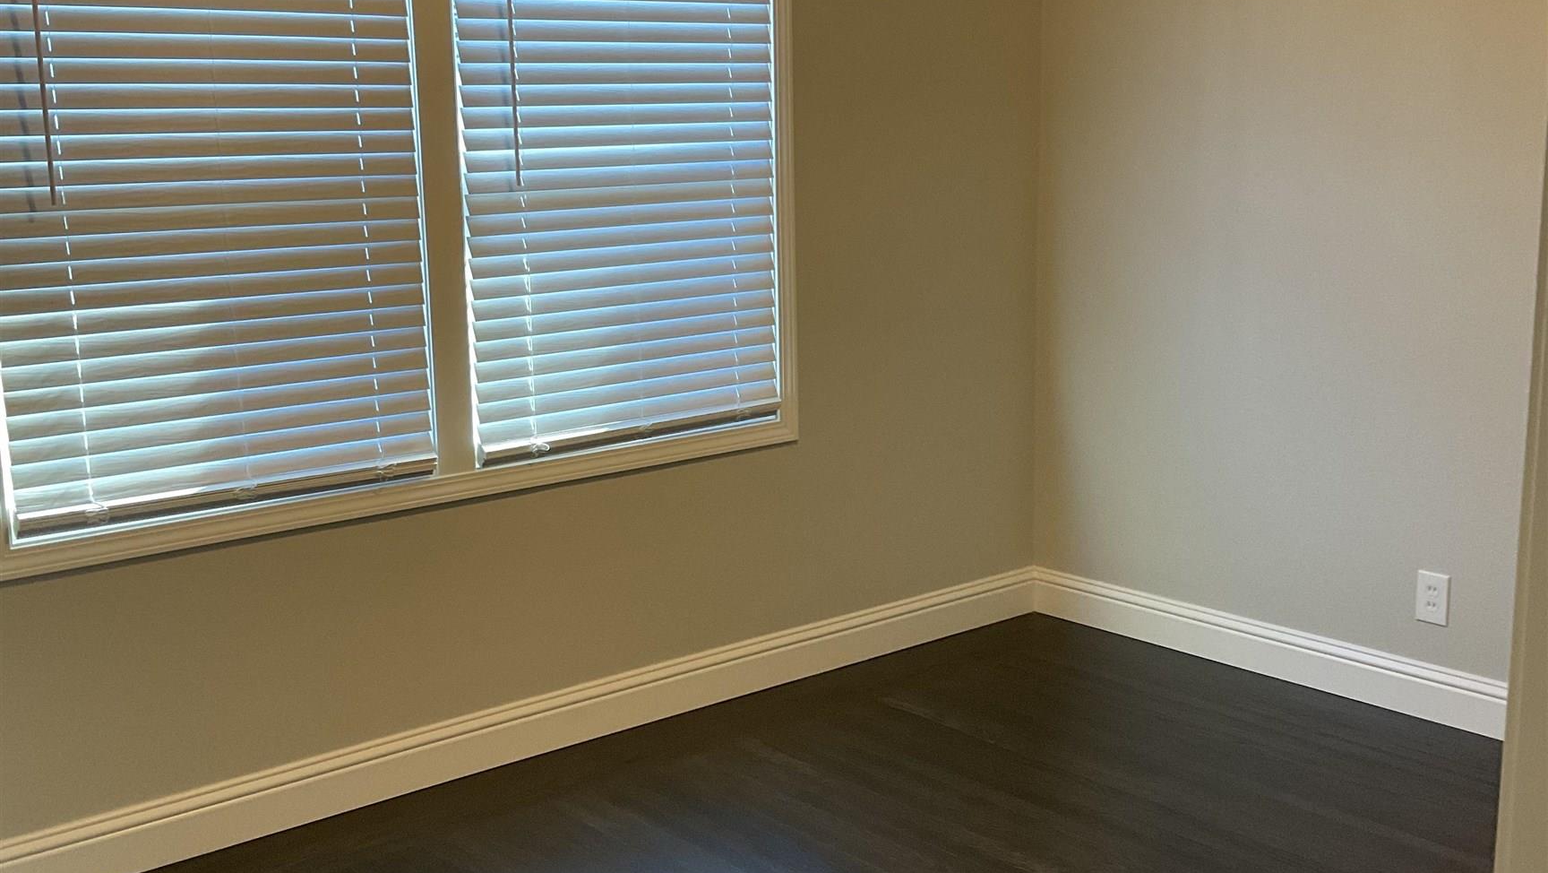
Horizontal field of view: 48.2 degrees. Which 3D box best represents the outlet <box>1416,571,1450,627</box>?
[{"bbox_3d":[1.571,0.388,4.124,0.008,0.122,0.079,-10,14,-39],"label":"outlet"}]

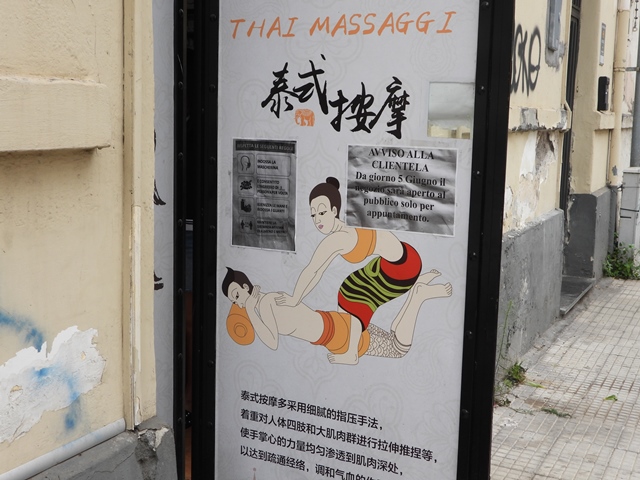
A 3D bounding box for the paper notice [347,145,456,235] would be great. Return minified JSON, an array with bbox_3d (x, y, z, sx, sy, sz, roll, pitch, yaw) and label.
[{"bbox_3d":[0.200,-0.126,2.173,0.297,0.210,0.010,6,9,29],"label":"paper notice"}]

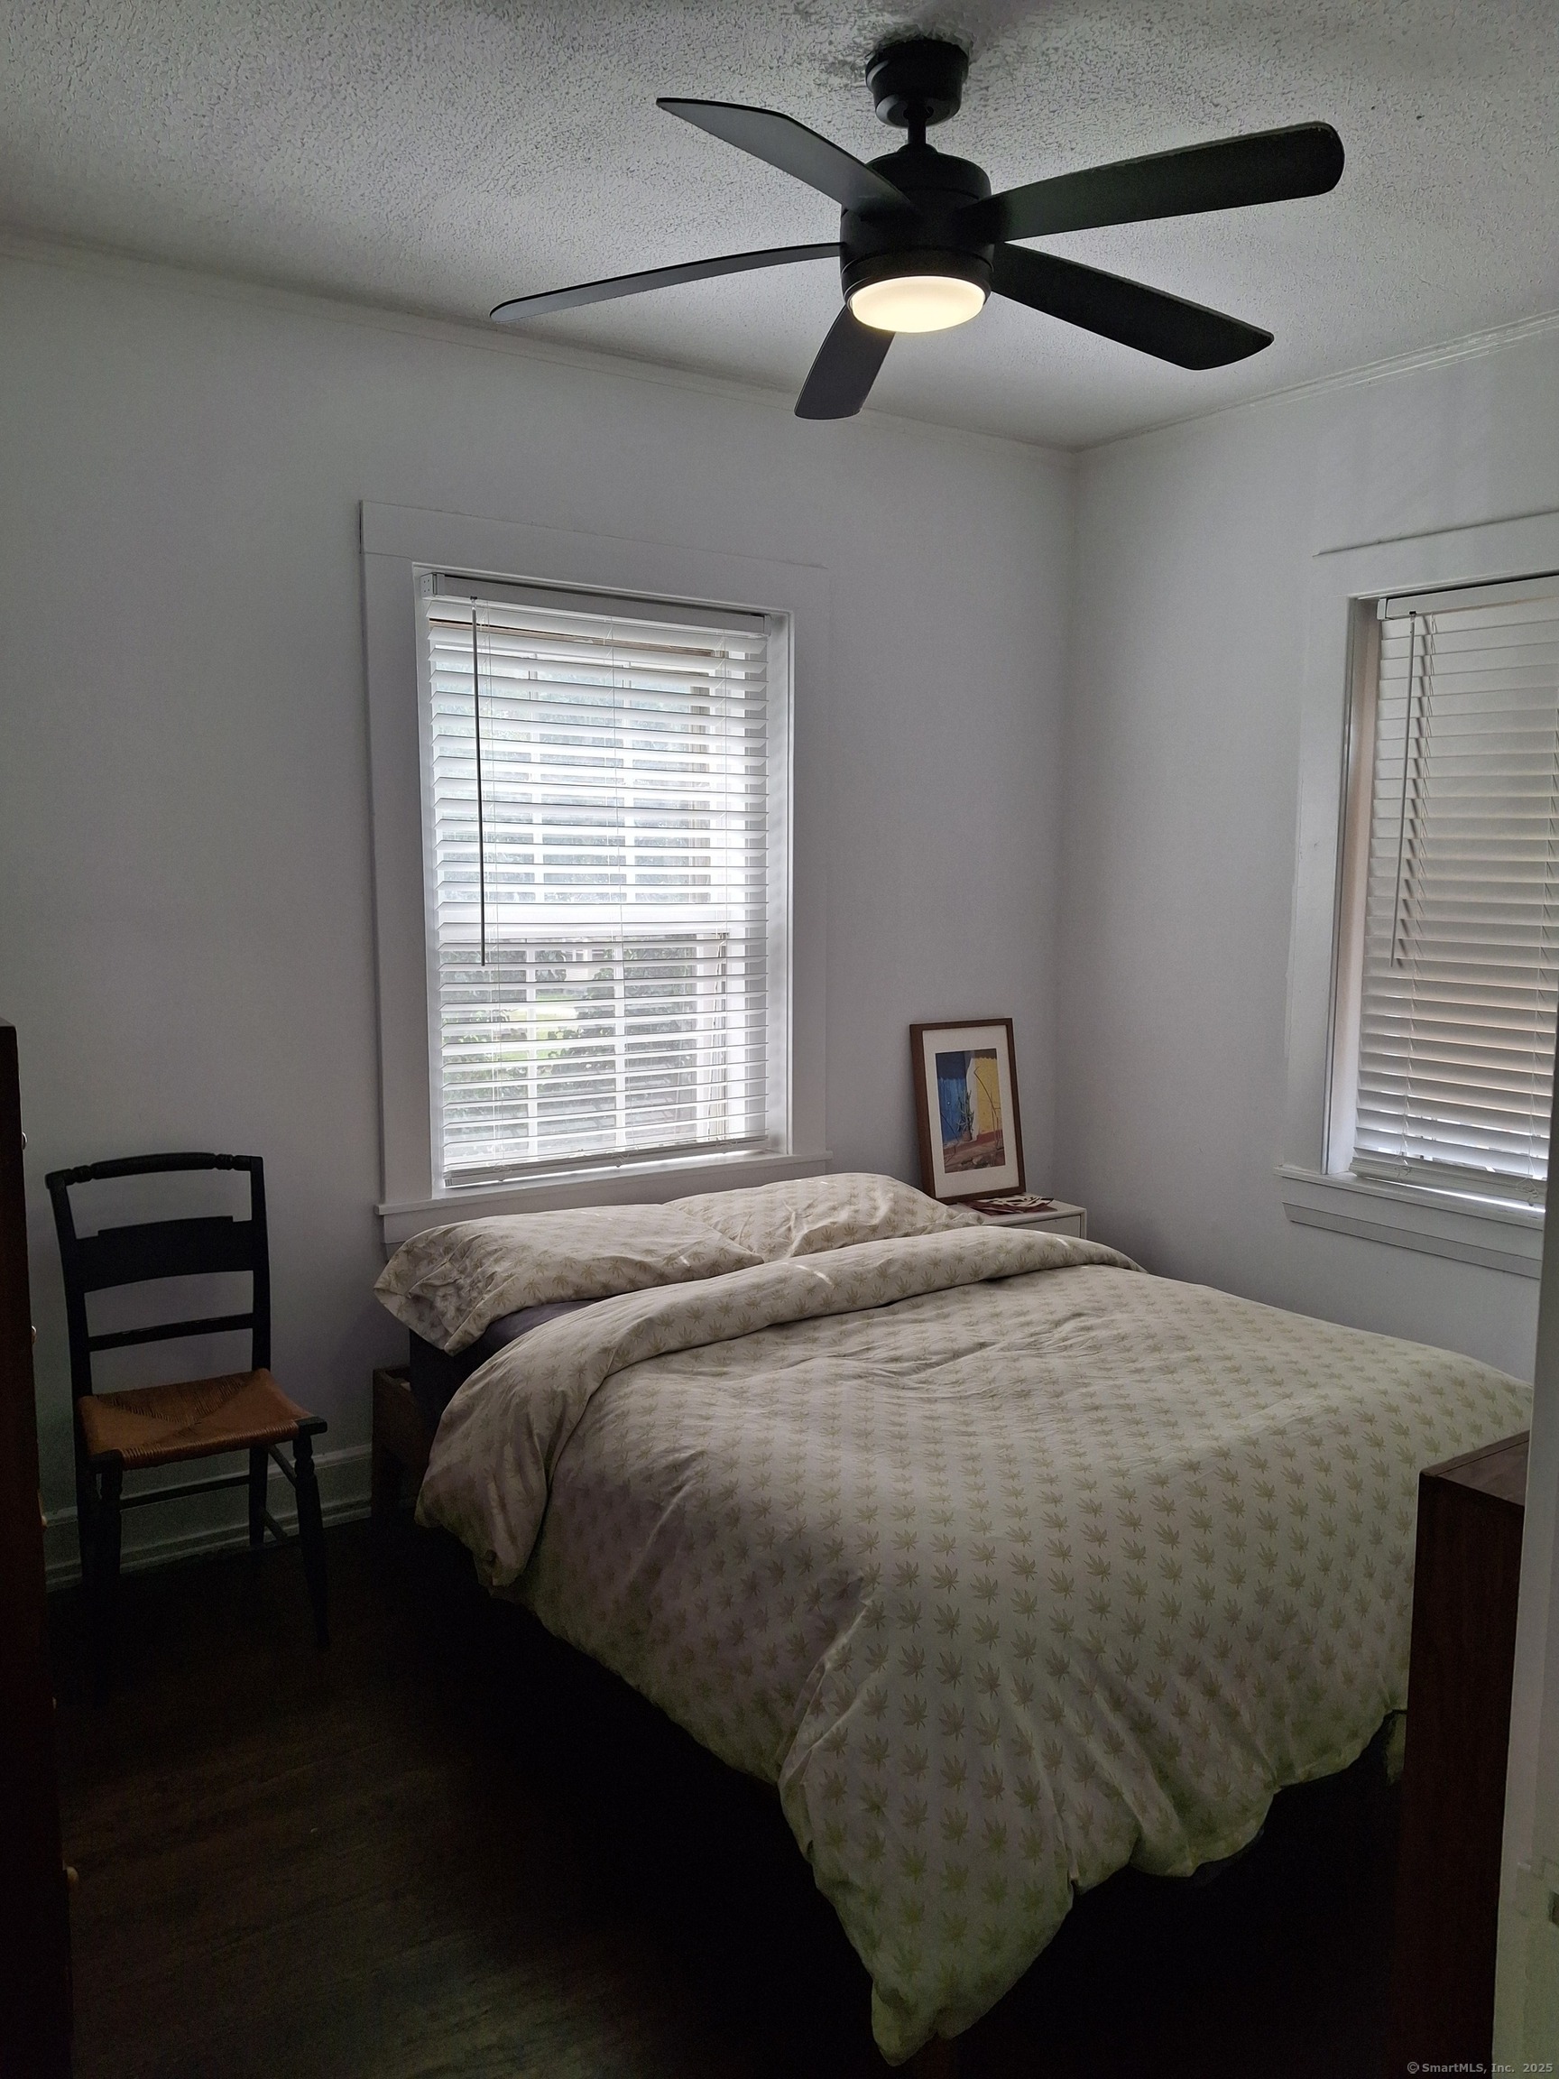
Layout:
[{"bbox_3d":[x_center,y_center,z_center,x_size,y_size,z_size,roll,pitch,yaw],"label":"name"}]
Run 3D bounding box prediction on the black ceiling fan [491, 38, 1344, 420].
[{"bbox_3d":[0.210,-1.211,2.156,1.240,0.350,1.240,-4,8,-33],"label":"black ceiling fan"}]

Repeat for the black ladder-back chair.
[{"bbox_3d":[-1.086,0.673,2.741,0.413,0.878,0.454,-4,8,-33],"label":"black ladder-back chair"}]

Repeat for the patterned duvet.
[{"bbox_3d":[0.362,0.741,2.589,1.534,0.533,1.490,-4,8,-33],"label":"patterned duvet"}]

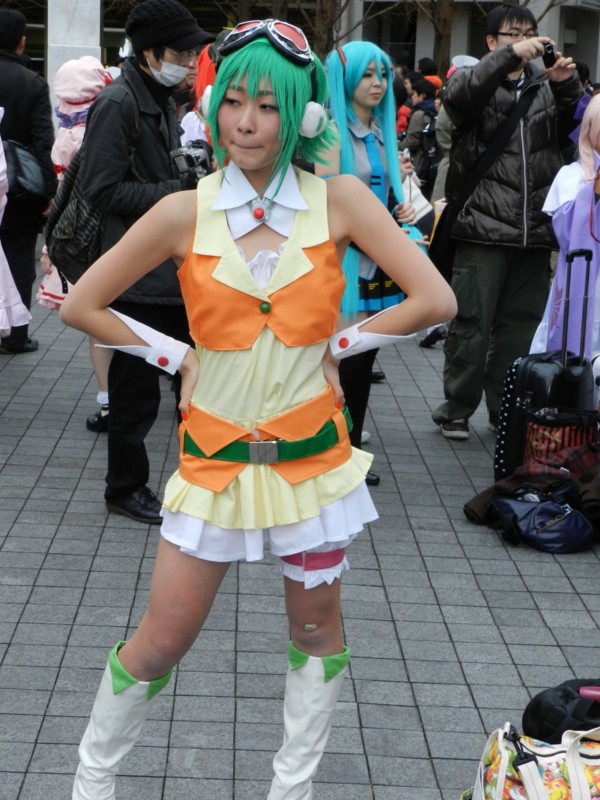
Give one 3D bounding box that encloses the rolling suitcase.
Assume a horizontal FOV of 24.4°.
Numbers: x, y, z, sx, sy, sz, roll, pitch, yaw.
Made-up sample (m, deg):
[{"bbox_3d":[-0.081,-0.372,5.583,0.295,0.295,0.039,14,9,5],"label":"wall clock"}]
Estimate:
[{"bbox_3d":[0.960,-0.128,5.304,0.210,0.907,0.340,12,16,36],"label":"rolling suitcase"}]

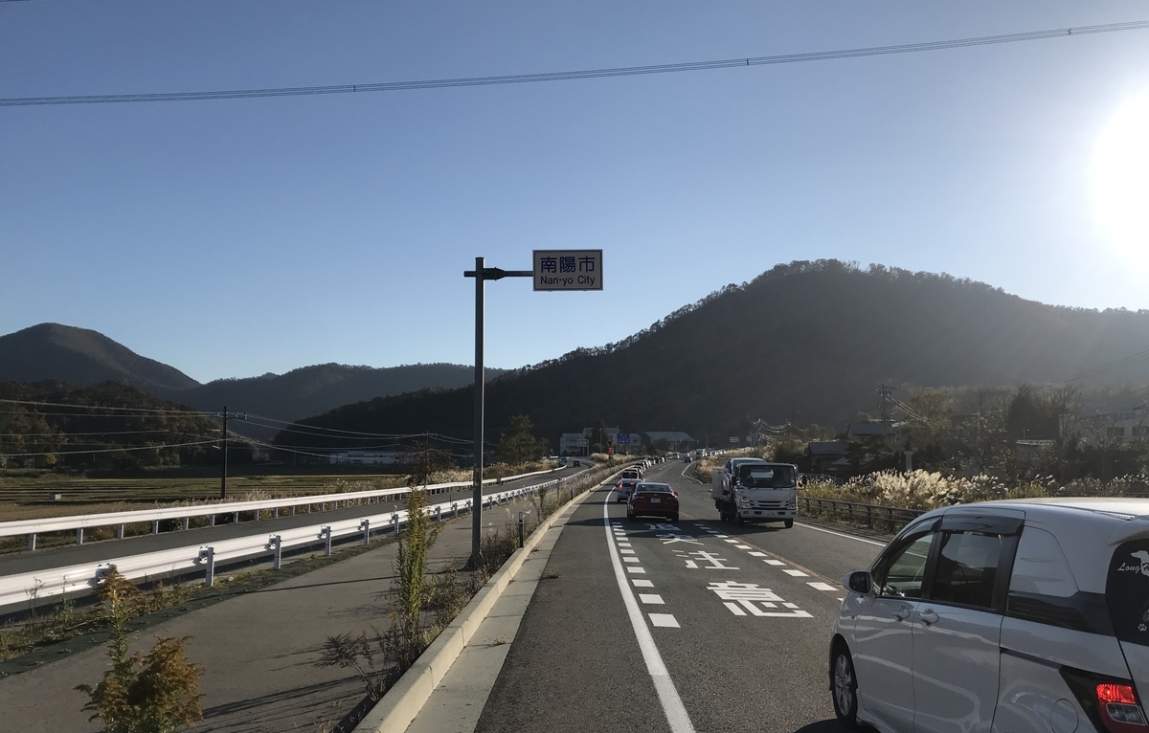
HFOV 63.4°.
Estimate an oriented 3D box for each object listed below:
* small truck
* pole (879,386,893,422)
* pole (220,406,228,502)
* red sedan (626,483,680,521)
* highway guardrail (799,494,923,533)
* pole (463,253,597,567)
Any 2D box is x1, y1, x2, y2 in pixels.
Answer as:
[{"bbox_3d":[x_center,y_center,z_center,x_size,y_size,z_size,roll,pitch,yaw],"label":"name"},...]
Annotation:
[{"bbox_3d":[6.370,4.524,33.507,2.060,2.320,6.200,0,-6,0],"label":"small truck"},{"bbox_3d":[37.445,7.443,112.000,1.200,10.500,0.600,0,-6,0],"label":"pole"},{"bbox_3d":[-24.967,6.356,66.350,0.360,7.220,0.360,0,-6,0],"label":"pole"},{"bbox_3d":[3.020,5.320,36.740,1.810,1.440,4.700,0,-6,1],"label":"red sedan"},{"bbox_3d":[9.600,5.198,33.132,0.220,0.820,15.000,0,-6,0],"label":"highway guardrail"},{"bbox_3d":[-0.810,0.820,18.490,2.720,6.270,0.320,0,-6,0],"label":"pole"}]

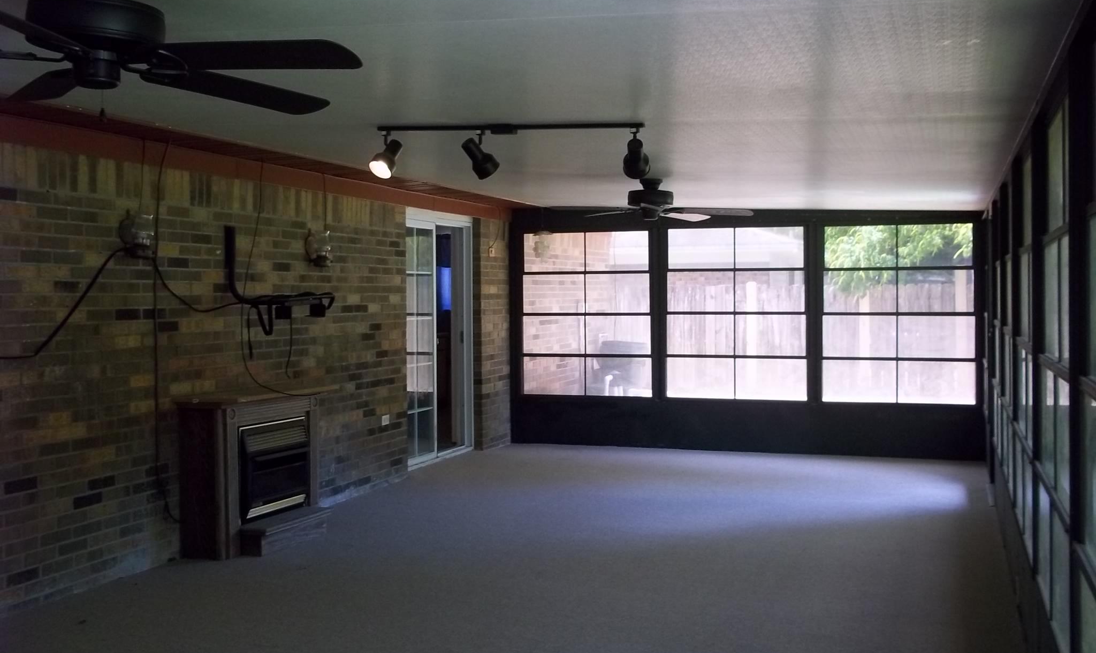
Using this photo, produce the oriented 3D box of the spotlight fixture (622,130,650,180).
[{"bbox_3d":[0.385,-0.754,4.945,0.115,0.225,0.190,0,1,10],"label":"spotlight fixture"}]

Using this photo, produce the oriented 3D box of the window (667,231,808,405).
[{"bbox_3d":[1.632,-0.112,9.952,1.250,1.540,0.100,0,1,19],"label":"window"}]

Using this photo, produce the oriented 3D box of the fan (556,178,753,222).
[{"bbox_3d":[0.680,-0.831,7.543,1.320,0.270,1.320,0,1,19],"label":"fan"}]

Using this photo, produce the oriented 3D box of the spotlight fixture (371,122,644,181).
[{"bbox_3d":[-0.176,-0.788,5.104,1.290,0.260,0.220,0,1,19],"label":"spotlight fixture"}]

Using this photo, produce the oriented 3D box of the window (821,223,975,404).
[{"bbox_3d":[2.913,-0.103,9.502,1.250,1.540,0.100,0,1,19],"label":"window"}]

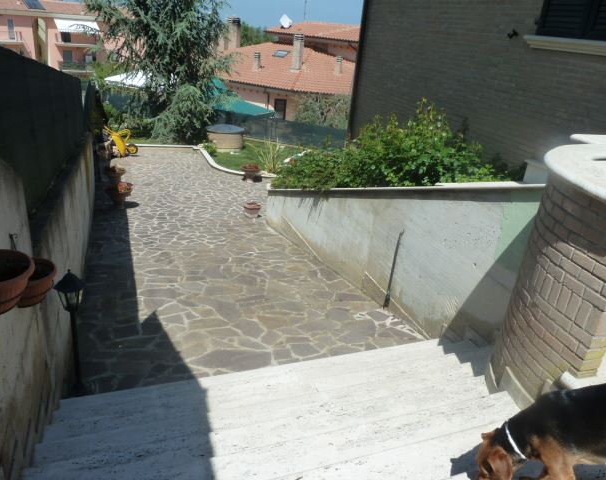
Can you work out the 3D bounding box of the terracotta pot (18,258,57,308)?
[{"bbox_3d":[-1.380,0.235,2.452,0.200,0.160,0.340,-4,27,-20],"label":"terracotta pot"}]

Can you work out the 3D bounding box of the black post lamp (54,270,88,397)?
[{"bbox_3d":[-1.658,0.684,3.360,0.215,1.060,0.215,-4,27,-20],"label":"black post lamp"}]

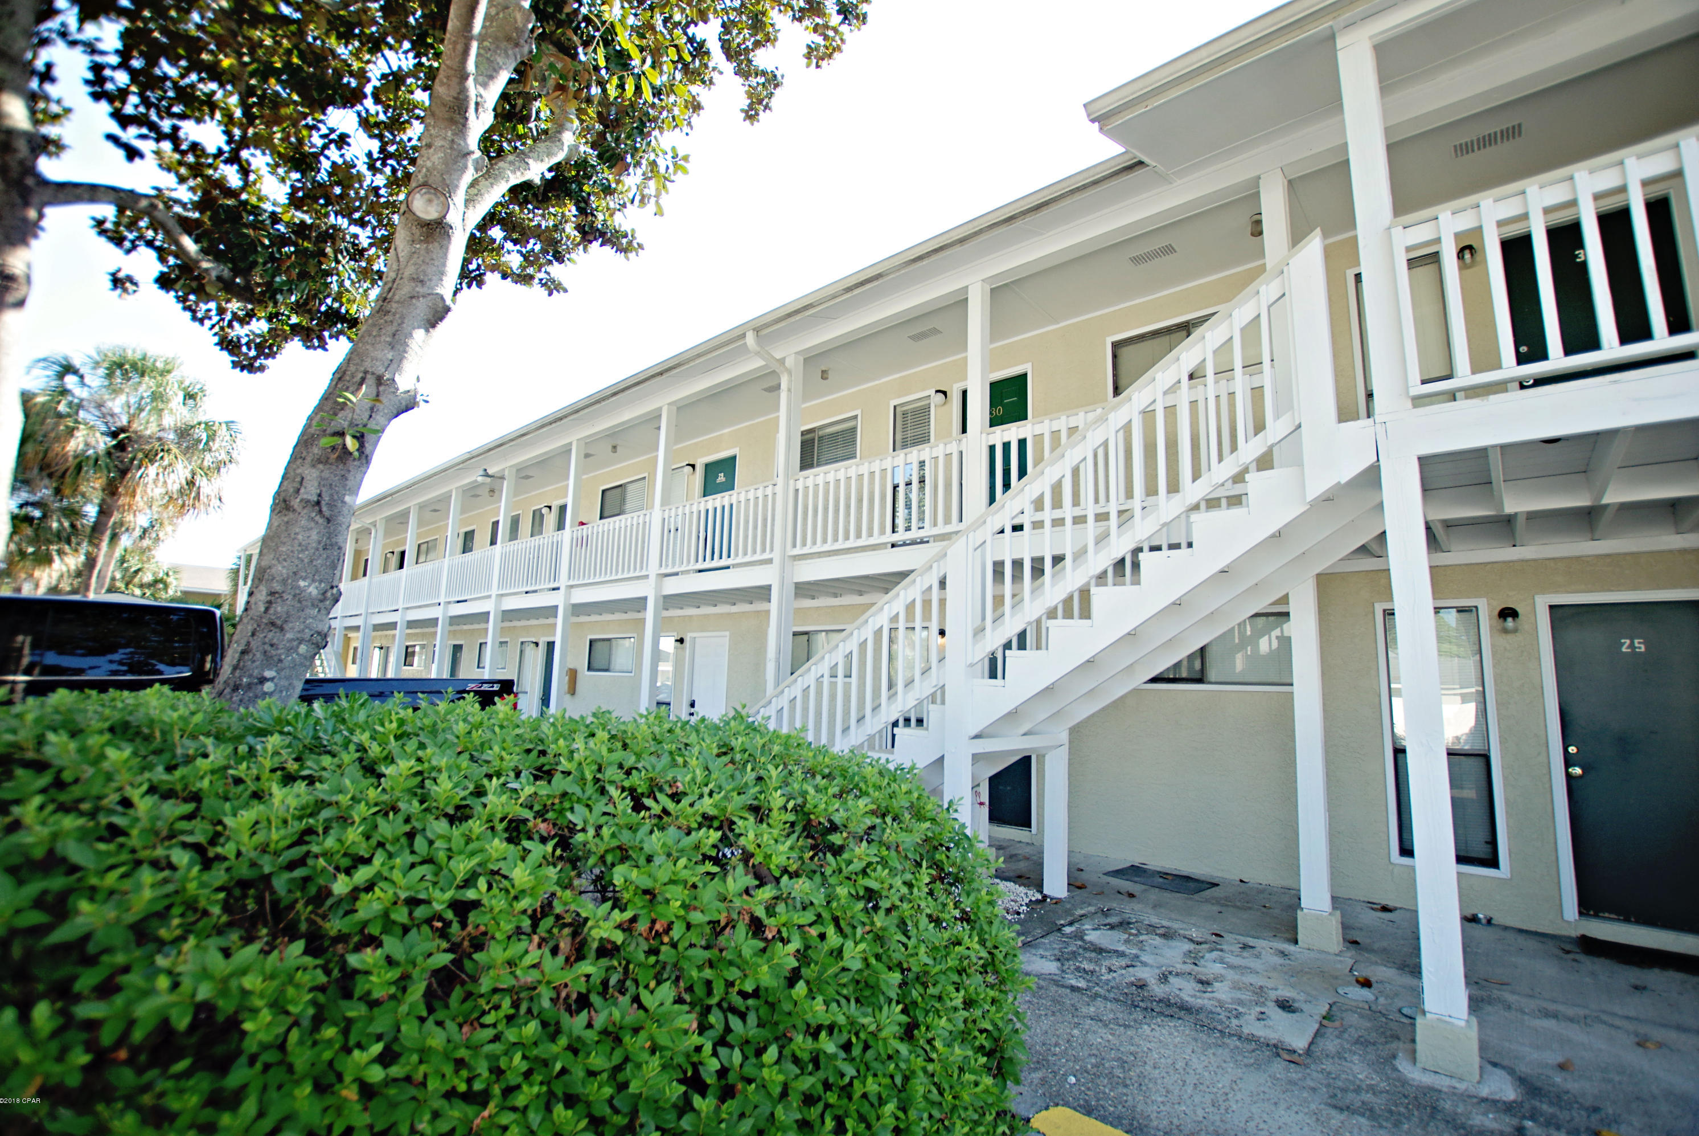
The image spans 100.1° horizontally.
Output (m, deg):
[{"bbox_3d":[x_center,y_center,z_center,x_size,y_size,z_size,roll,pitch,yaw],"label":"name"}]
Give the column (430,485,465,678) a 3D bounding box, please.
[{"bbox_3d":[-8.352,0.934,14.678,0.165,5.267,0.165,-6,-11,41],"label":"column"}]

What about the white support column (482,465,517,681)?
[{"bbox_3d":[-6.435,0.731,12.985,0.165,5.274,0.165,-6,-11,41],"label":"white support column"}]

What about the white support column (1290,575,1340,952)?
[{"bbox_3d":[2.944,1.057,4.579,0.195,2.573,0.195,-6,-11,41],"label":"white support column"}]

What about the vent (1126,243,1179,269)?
[{"bbox_3d":[2.684,-2.758,6.281,0.380,0.025,0.170,-6,-11,41],"label":"vent"}]

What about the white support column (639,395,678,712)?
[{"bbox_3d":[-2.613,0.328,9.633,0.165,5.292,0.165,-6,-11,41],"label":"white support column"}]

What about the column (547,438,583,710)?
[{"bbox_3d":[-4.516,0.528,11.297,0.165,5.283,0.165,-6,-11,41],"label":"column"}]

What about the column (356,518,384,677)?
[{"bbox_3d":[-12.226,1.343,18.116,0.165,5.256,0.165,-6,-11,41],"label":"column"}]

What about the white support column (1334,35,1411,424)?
[{"bbox_3d":[2.609,-1.733,3.537,0.140,2.079,0.140,-6,-11,41],"label":"white support column"}]

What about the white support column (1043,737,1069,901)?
[{"bbox_3d":[1.584,1.883,5.461,0.150,1.170,0.110,-6,-11,41],"label":"white support column"}]

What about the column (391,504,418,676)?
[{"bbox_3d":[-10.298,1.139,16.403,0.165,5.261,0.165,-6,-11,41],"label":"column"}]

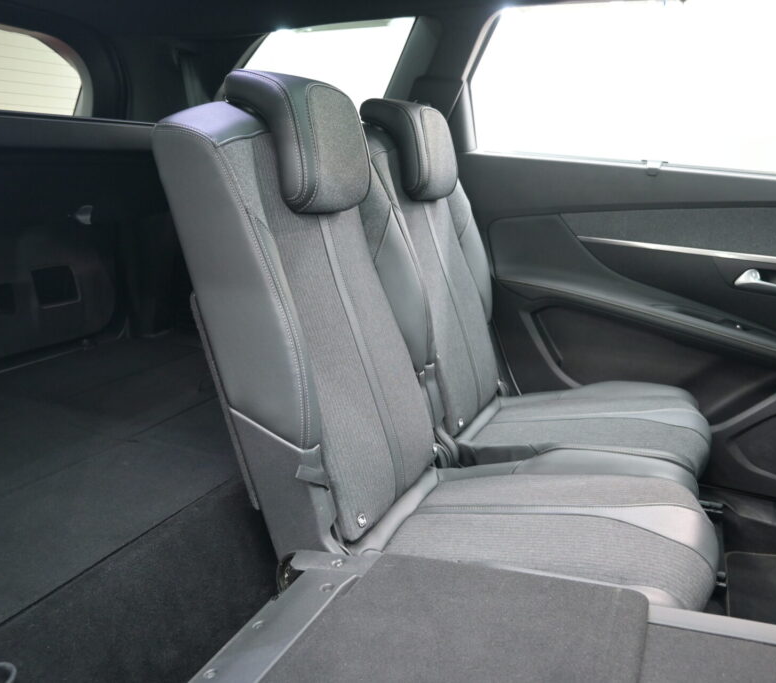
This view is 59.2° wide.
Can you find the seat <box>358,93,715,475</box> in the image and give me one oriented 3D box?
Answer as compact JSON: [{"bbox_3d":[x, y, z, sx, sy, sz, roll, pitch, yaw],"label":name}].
[{"bbox_3d":[0.311,-0.109,1.404,0.730,0.770,0.440,6,15,24],"label":"seat"}]

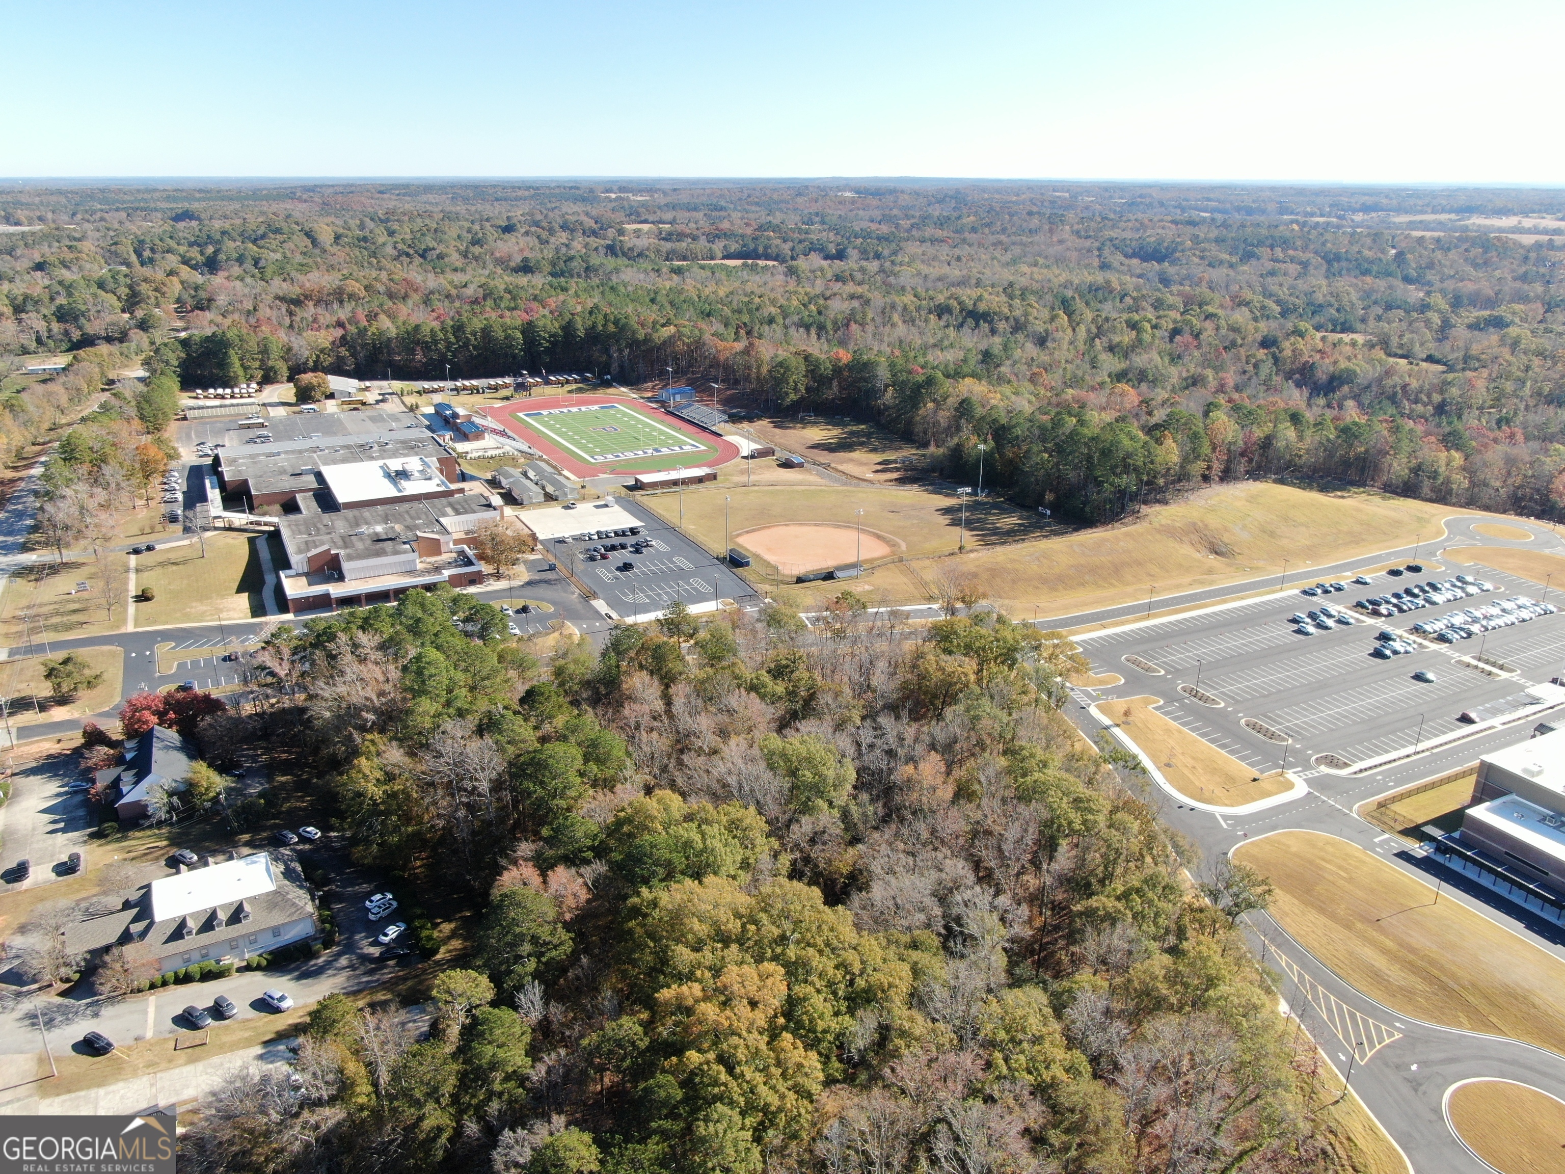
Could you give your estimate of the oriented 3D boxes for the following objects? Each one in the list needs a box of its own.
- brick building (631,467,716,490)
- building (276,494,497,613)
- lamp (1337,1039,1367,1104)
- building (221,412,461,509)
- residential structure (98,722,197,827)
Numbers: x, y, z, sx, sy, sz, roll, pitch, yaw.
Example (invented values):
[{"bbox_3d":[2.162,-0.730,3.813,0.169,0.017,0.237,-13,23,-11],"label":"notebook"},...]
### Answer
[{"bbox_3d":[-40.477,-41.922,420.766,31.000,3.200,10.800,-11,23,-27],"label":"brick building"},{"bbox_3d":[-116.165,-13.029,328.336,68.500,10.200,65.000,-11,23,-27],"label":"building"},{"bbox_3d":[75.004,63.243,142.236,1.150,8.600,0.450,-2,21,-7],"label":"lamp"},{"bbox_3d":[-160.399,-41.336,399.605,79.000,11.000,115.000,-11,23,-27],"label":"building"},{"bbox_3d":[-121.153,34.613,207.419,16.800,7.600,23.700,-10,23,-26],"label":"residential structure"}]

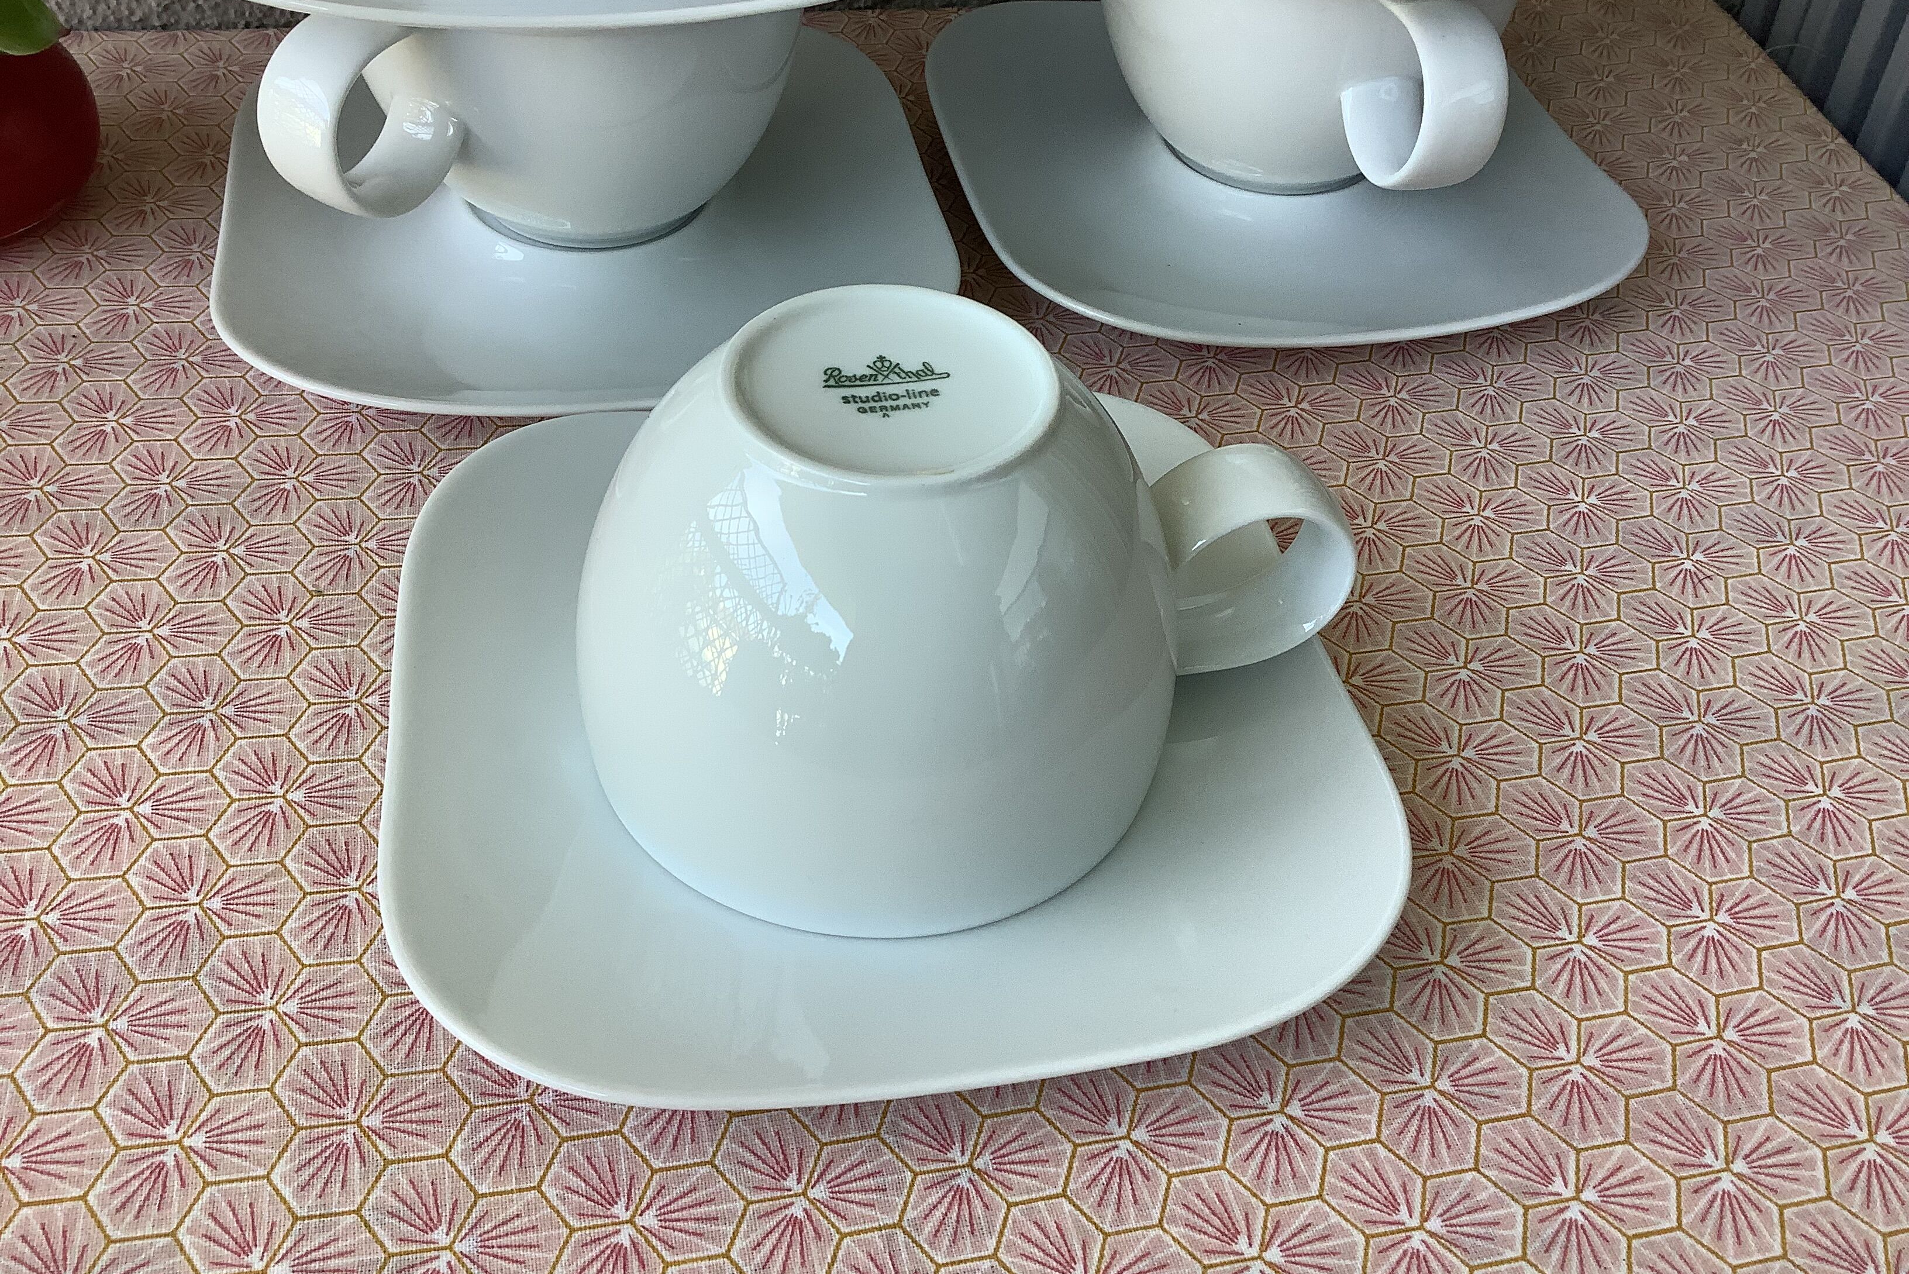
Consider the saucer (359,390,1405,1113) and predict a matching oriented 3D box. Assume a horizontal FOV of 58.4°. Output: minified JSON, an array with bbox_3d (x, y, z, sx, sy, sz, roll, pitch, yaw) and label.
[{"bbox_3d":[-0.012,0.010,0.267,0.145,0.018,0.145,-5,45,-9],"label":"saucer"}]

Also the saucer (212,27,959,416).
[{"bbox_3d":[-0.077,-0.088,0.362,0.145,0.018,0.145,-6,45,-11],"label":"saucer"}]

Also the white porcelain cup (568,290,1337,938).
[{"bbox_3d":[0.002,-0.012,0.248,0.114,0.063,0.090,-3,45,-7],"label":"white porcelain cup"}]

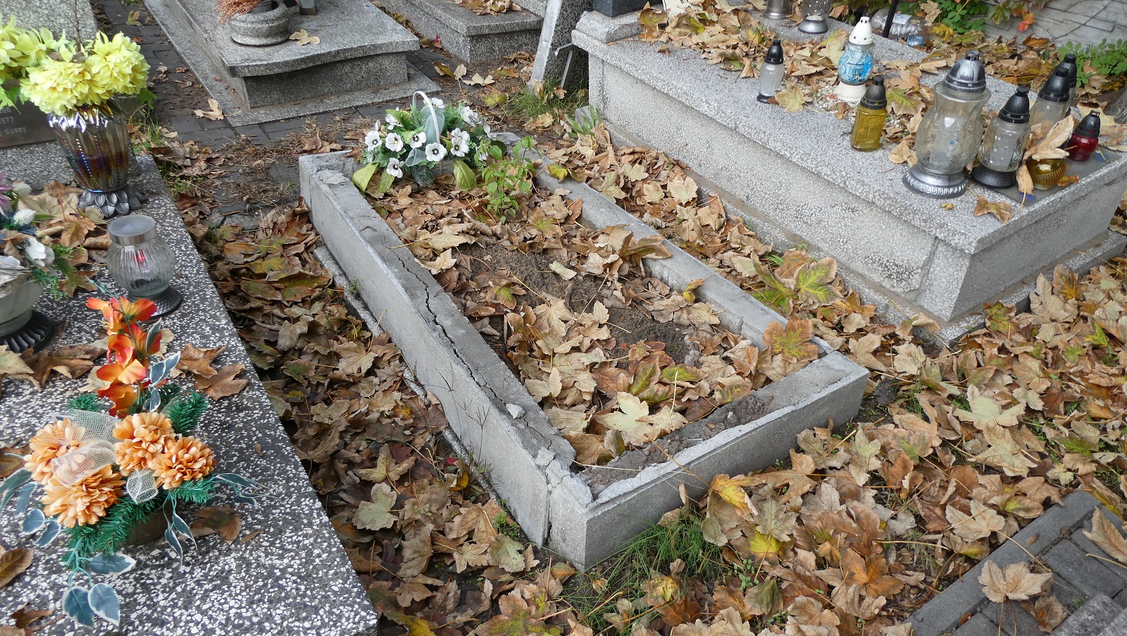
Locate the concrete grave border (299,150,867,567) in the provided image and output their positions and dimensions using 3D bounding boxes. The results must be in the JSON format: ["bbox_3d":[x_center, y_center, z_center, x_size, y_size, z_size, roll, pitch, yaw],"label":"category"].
[{"bbox_3d":[-0.094,-0.139,2.275,0.785,0.154,1.760,-20,41,-26],"label":"concrete grave border"}]

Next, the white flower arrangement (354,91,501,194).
[{"bbox_3d":[-0.477,-0.633,2.716,0.420,0.250,0.280,-20,41,-26],"label":"white flower arrangement"}]

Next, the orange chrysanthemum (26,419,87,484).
[{"bbox_3d":[-0.861,0.227,1.328,0.093,0.098,0.092,-28,47,-33],"label":"orange chrysanthemum"}]

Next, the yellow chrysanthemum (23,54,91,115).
[{"bbox_3d":[-1.254,-0.575,1.938,0.150,0.140,0.145,-20,43,-27],"label":"yellow chrysanthemum"}]

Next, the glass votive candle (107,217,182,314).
[{"bbox_3d":[-0.875,-0.108,1.640,0.142,0.190,0.142,-20,41,-26],"label":"glass votive candle"}]

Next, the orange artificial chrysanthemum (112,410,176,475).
[{"bbox_3d":[-0.720,0.214,1.341,0.096,0.098,0.092,-23,44,-29],"label":"orange artificial chrysanthemum"}]

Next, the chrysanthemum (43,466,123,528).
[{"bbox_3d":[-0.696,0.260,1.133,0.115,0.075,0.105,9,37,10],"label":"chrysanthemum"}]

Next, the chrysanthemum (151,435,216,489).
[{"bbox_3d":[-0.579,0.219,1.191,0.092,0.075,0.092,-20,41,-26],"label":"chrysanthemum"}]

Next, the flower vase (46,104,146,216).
[{"bbox_3d":[-1.171,-0.398,1.986,0.178,0.235,0.178,-20,41,-26],"label":"flower vase"}]

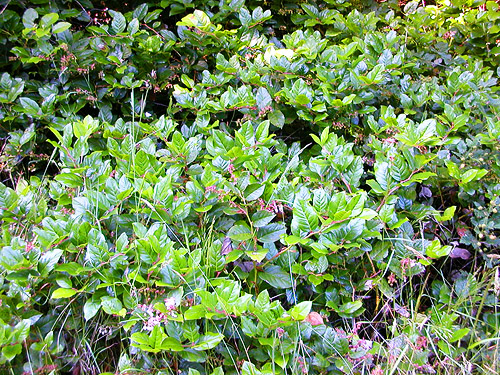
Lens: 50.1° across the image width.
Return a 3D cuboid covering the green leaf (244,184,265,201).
[{"bbox_3d":[0.016,0.015,1.620,0.076,0.020,0.045,-36,61,-24],"label":"green leaf"}]

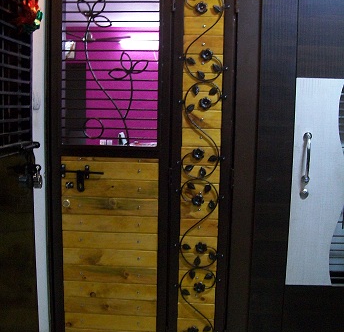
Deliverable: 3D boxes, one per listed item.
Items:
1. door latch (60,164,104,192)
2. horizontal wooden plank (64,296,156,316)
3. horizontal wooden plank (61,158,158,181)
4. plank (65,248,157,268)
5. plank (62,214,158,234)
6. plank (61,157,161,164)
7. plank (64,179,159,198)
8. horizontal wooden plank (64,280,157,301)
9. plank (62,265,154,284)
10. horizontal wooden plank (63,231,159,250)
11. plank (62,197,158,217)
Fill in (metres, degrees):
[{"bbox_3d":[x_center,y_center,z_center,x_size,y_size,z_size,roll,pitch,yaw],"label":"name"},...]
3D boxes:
[{"bbox_3d":[-0.486,0.070,2.439,0.238,0.150,0.040,1,6,3],"label":"door latch"},{"bbox_3d":[-0.345,0.789,2.538,0.523,0.088,0.020,1,6,3],"label":"horizontal wooden plank"},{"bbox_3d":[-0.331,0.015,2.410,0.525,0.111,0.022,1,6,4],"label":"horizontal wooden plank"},{"bbox_3d":[-0.337,0.498,2.457,0.518,0.093,0.022,1,6,4],"label":"plank"},{"bbox_3d":[-0.334,0.311,2.439,0.523,0.092,0.022,1,6,4],"label":"plank"},{"bbox_3d":[-0.335,-0.033,2.450,0.535,0.030,0.020,1,6,3],"label":"plank"},{"bbox_3d":[-0.332,0.119,2.420,0.524,0.098,0.022,1,6,4],"label":"plank"},{"bbox_3d":[-0.344,0.700,2.529,0.526,0.091,0.020,1,6,3],"label":"horizontal wooden plank"},{"bbox_3d":[-0.343,0.607,2.519,0.527,0.096,0.020,1,6,3],"label":"plank"},{"bbox_3d":[-0.341,0.414,2.498,0.528,0.098,0.020,1,6,3],"label":"horizontal wooden plank"},{"bbox_3d":[-0.333,0.216,2.430,0.524,0.098,0.022,1,6,4],"label":"plank"}]

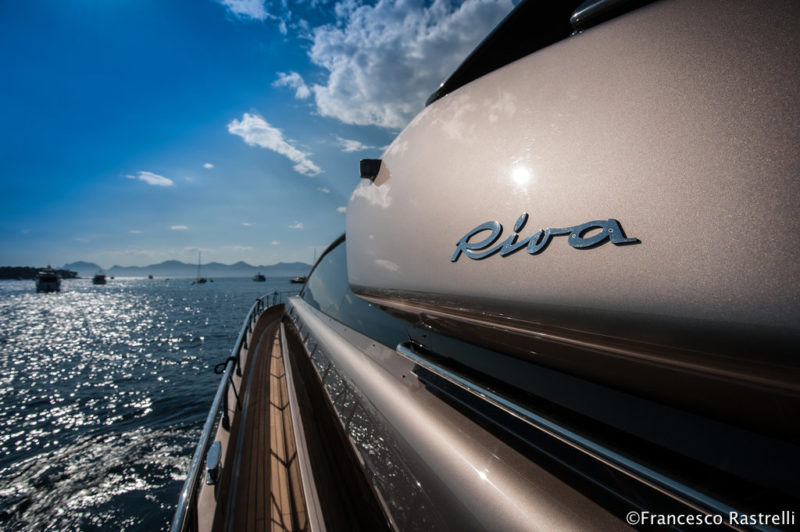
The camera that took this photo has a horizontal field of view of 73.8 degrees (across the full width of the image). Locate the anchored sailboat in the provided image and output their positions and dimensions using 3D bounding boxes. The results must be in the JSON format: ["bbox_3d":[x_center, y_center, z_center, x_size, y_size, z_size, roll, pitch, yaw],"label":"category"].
[{"bbox_3d":[-107.282,1.131,287.000,3.900,17.200,12.200,0,-1,-42],"label":"anchored sailboat"}]

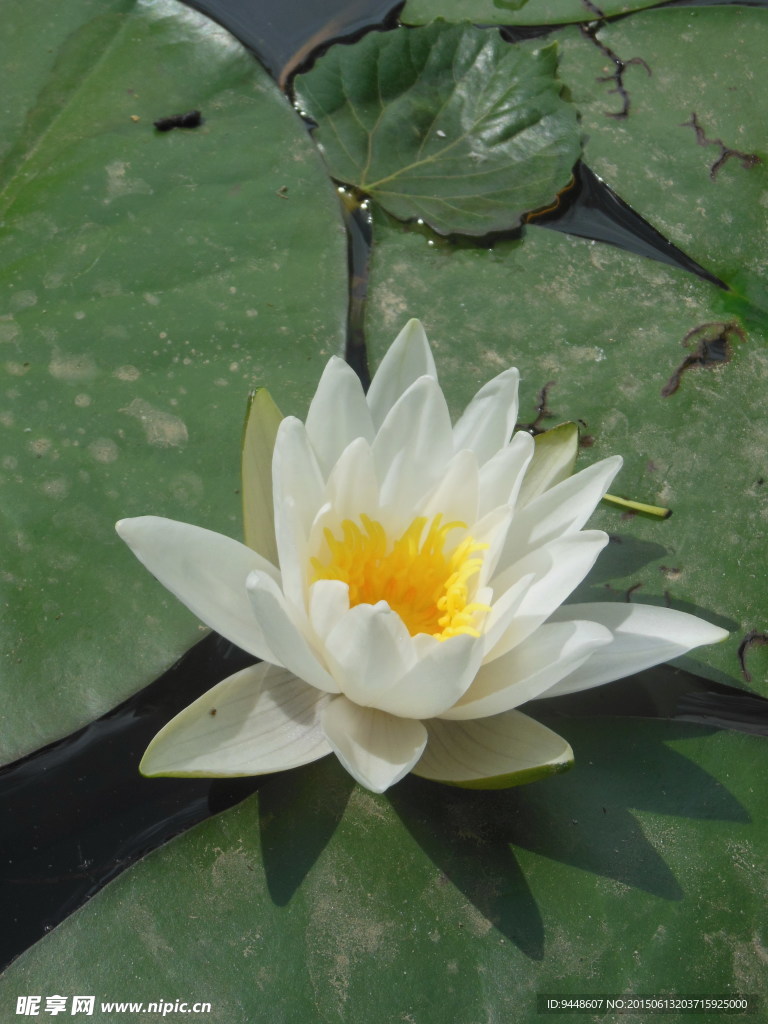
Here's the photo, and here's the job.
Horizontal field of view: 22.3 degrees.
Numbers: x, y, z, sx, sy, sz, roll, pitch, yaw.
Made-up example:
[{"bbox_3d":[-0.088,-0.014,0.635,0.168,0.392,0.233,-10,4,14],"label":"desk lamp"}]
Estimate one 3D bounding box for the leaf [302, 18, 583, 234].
[{"bbox_3d":[0.018,-0.108,0.535,0.080,0.012,0.081,39,64,24],"label":"leaf"}]

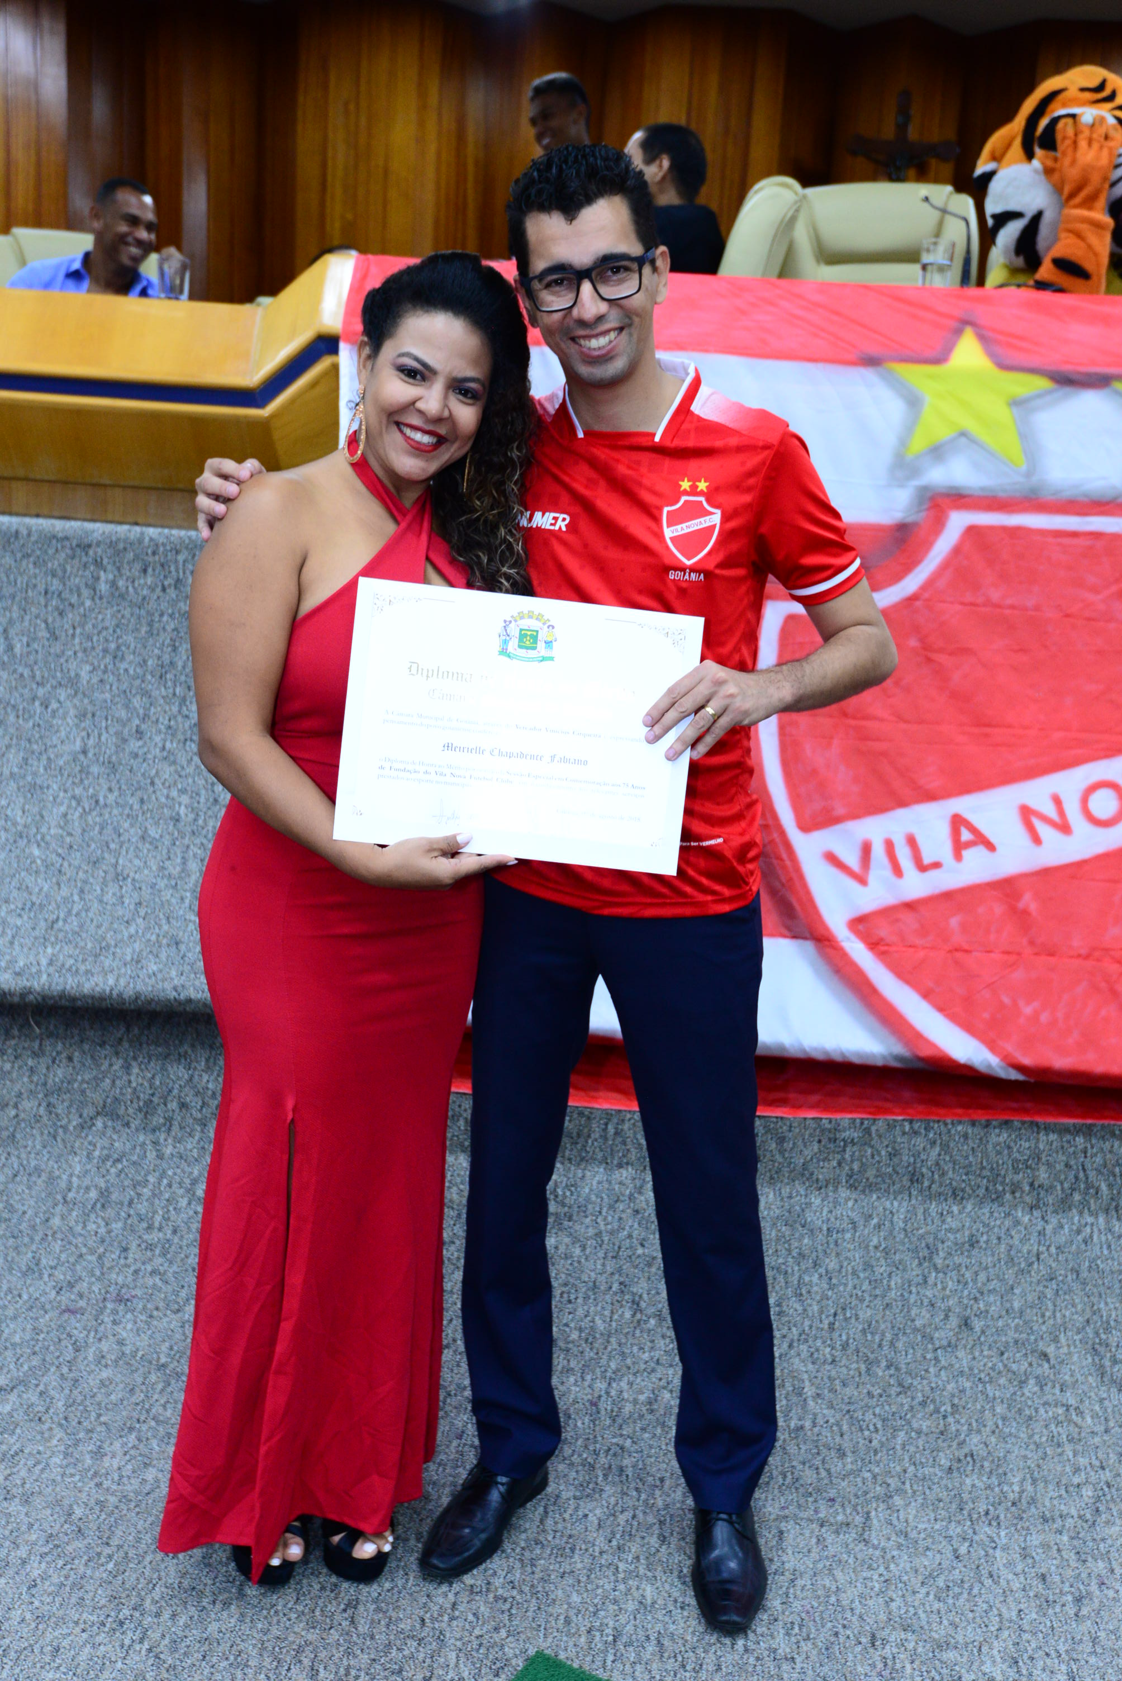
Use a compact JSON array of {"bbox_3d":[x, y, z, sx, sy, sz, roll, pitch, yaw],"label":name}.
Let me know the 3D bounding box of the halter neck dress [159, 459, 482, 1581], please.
[{"bbox_3d":[-0.294,0.246,2.007,0.410,1.410,0.360,0,12,-18],"label":"halter neck dress"}]

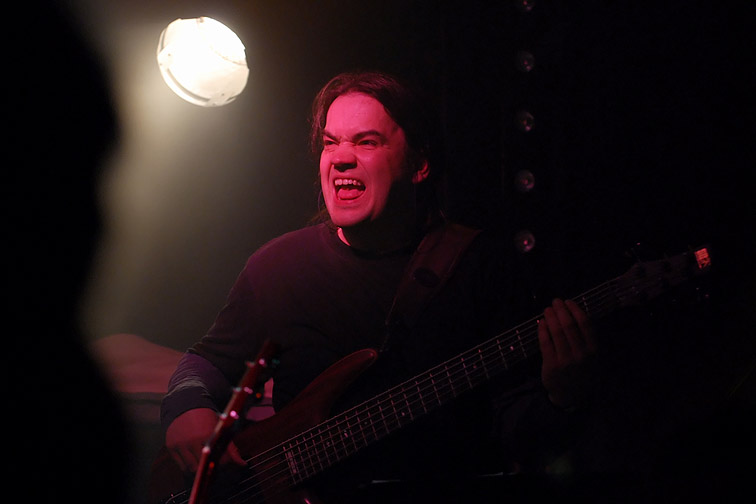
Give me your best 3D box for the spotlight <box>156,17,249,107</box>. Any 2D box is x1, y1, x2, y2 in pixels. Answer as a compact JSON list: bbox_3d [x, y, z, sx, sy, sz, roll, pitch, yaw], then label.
[{"bbox_3d":[-0.297,-0.437,7.400,0.205,0.205,0.280,-1,26,25],"label":"spotlight"}]

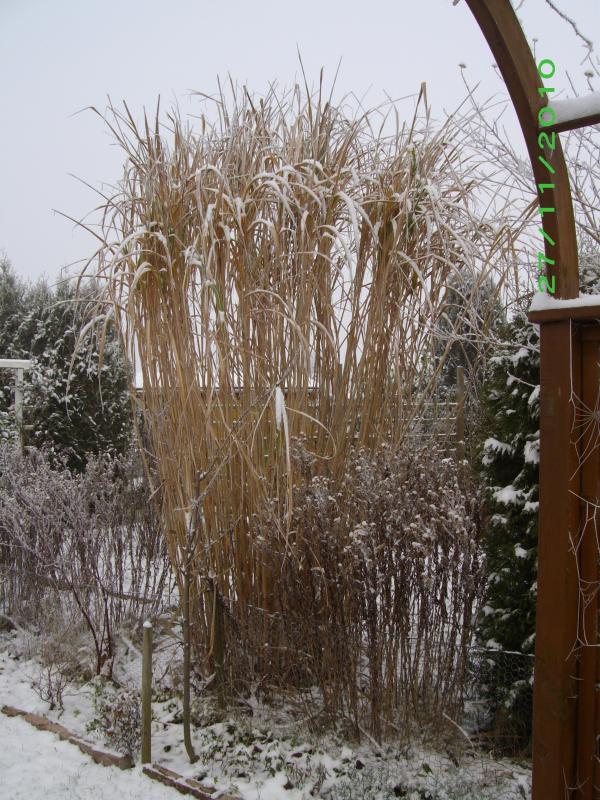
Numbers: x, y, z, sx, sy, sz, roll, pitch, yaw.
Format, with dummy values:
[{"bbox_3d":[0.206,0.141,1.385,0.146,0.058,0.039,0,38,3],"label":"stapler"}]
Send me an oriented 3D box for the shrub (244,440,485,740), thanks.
[{"bbox_3d":[0.306,0.833,3.950,1.100,1.220,0.850,0,1,0],"label":"shrub"}]

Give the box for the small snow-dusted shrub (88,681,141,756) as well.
[{"bbox_3d":[-0.773,1.315,3.470,0.225,0.275,0.220,0,1,0],"label":"small snow-dusted shrub"}]

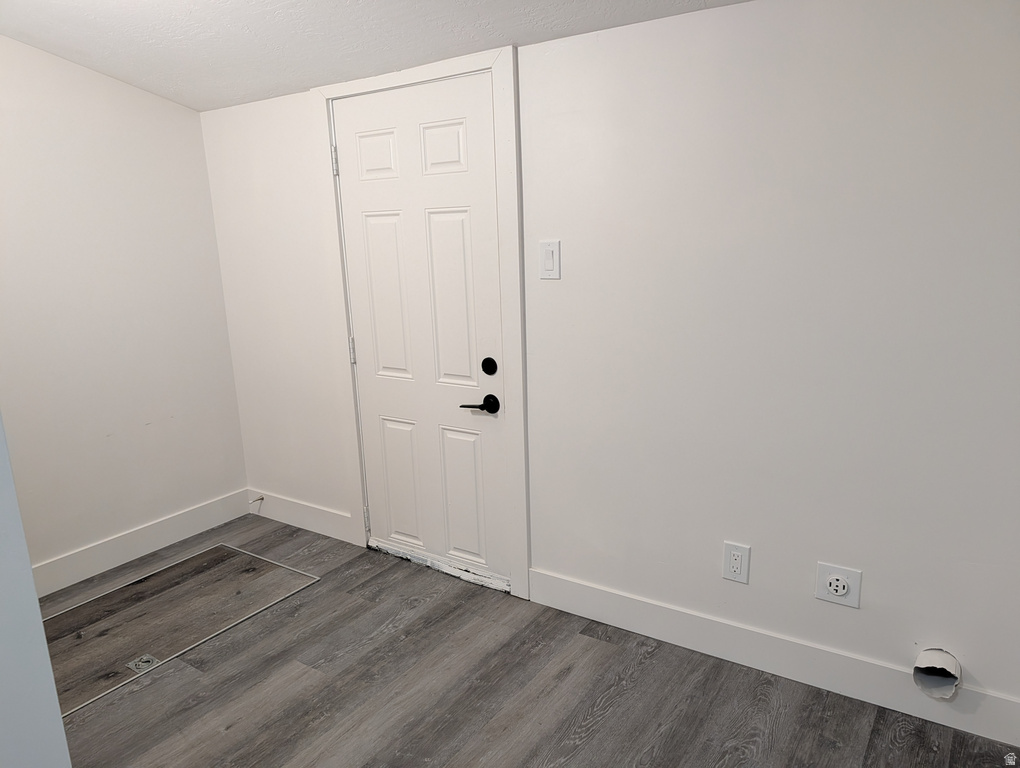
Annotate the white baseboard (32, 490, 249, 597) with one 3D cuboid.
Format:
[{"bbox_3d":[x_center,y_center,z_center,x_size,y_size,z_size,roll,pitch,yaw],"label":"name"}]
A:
[{"bbox_3d":[-1.570,0.676,3.109,0.015,0.132,1.025,6,15,33],"label":"white baseboard"}]

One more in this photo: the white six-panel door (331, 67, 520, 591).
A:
[{"bbox_3d":[-0.324,-0.168,2.716,0.746,1.825,0.045,6,15,33],"label":"white six-panel door"}]

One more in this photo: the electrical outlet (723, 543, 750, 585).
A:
[{"bbox_3d":[0.695,0.549,2.174,0.079,0.122,0.010,6,15,33],"label":"electrical outlet"}]

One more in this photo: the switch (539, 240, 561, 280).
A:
[{"bbox_3d":[0.133,-0.405,2.322,0.077,0.125,0.011,6,15,33],"label":"switch"}]

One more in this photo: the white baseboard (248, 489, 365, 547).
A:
[{"bbox_3d":[-0.964,0.613,3.306,0.771,0.132,0.015,6,15,33],"label":"white baseboard"}]

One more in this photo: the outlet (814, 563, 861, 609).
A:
[{"bbox_3d":[0.935,0.573,2.015,0.116,0.114,0.014,6,15,33],"label":"outlet"}]

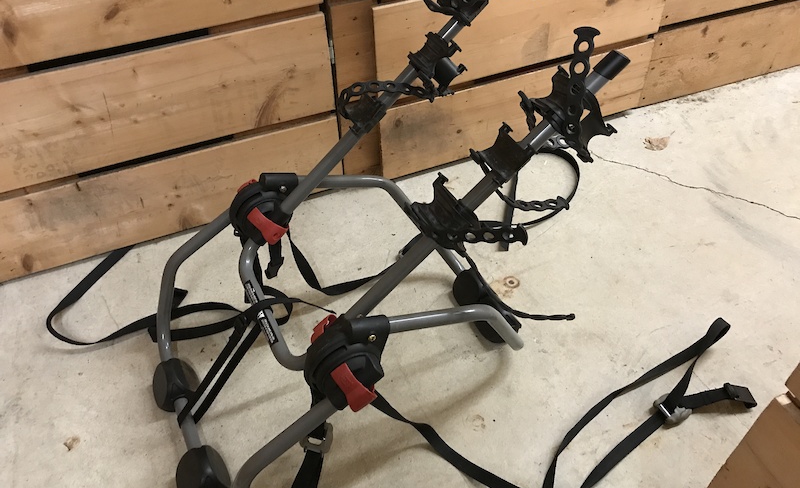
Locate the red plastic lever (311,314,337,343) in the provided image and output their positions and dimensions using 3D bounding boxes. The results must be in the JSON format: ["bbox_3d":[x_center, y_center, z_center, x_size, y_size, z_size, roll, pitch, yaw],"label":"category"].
[{"bbox_3d":[-0.117,0.146,1.050,0.064,0.036,0.034,-48,49,13],"label":"red plastic lever"}]

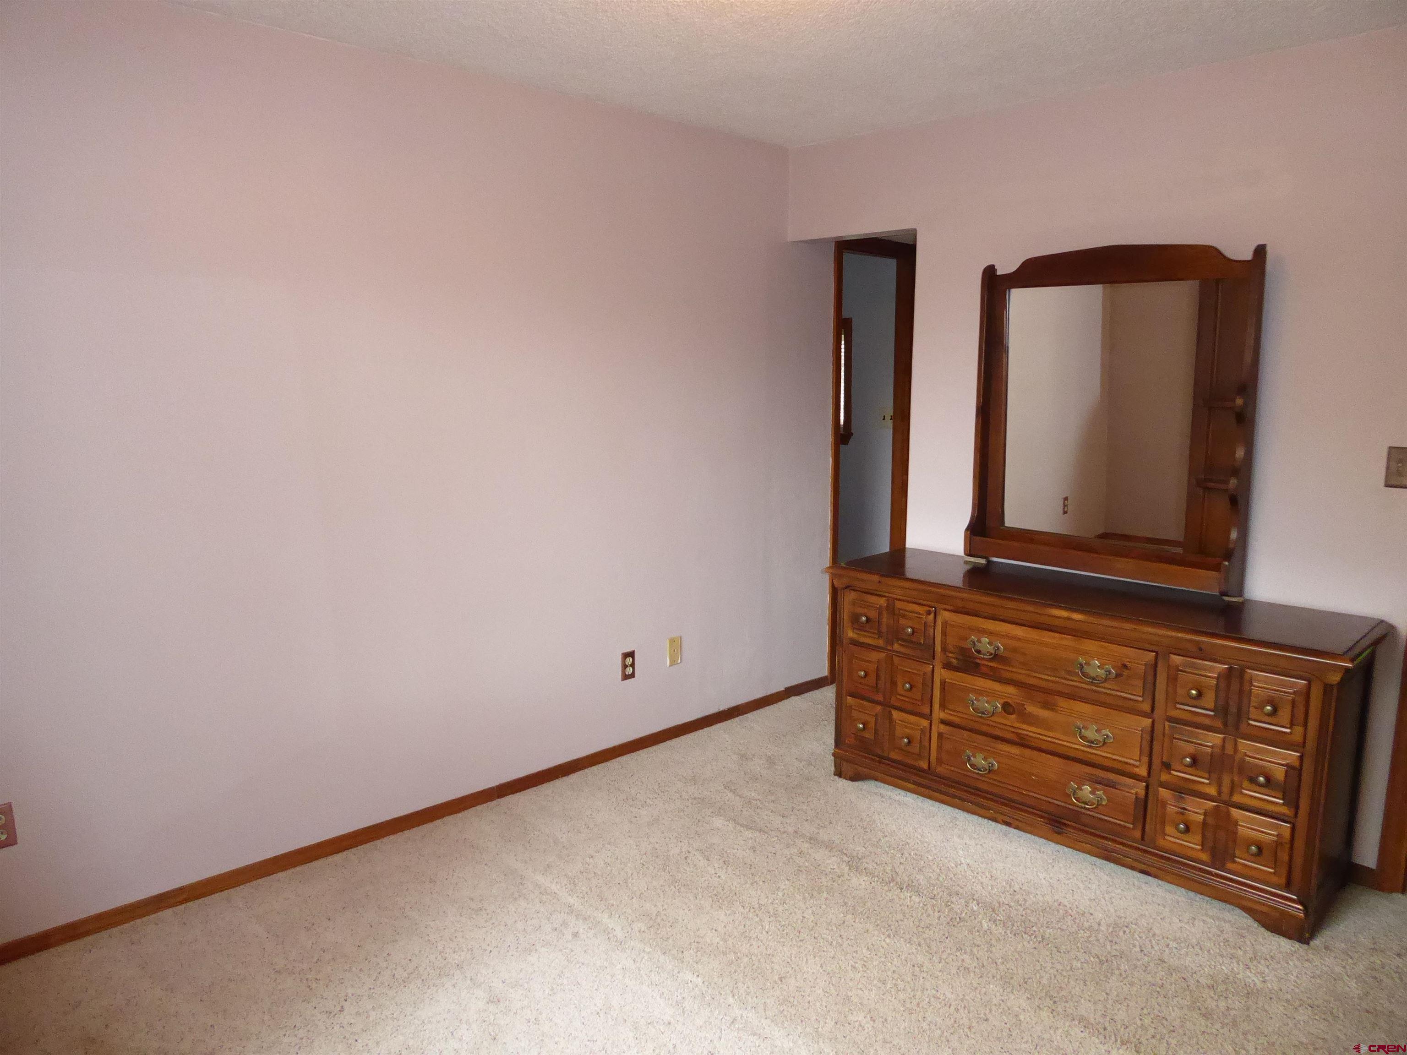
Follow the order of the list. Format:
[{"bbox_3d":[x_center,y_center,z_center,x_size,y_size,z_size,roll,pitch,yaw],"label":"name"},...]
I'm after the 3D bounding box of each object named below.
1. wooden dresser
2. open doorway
[{"bbox_3d":[1.202,0.613,3.229,1.626,0.790,0.490,9,13,43],"label":"wooden dresser"},{"bbox_3d":[0.812,-0.304,4.778,0.702,2.100,0.130,-8,13,-42],"label":"open doorway"}]

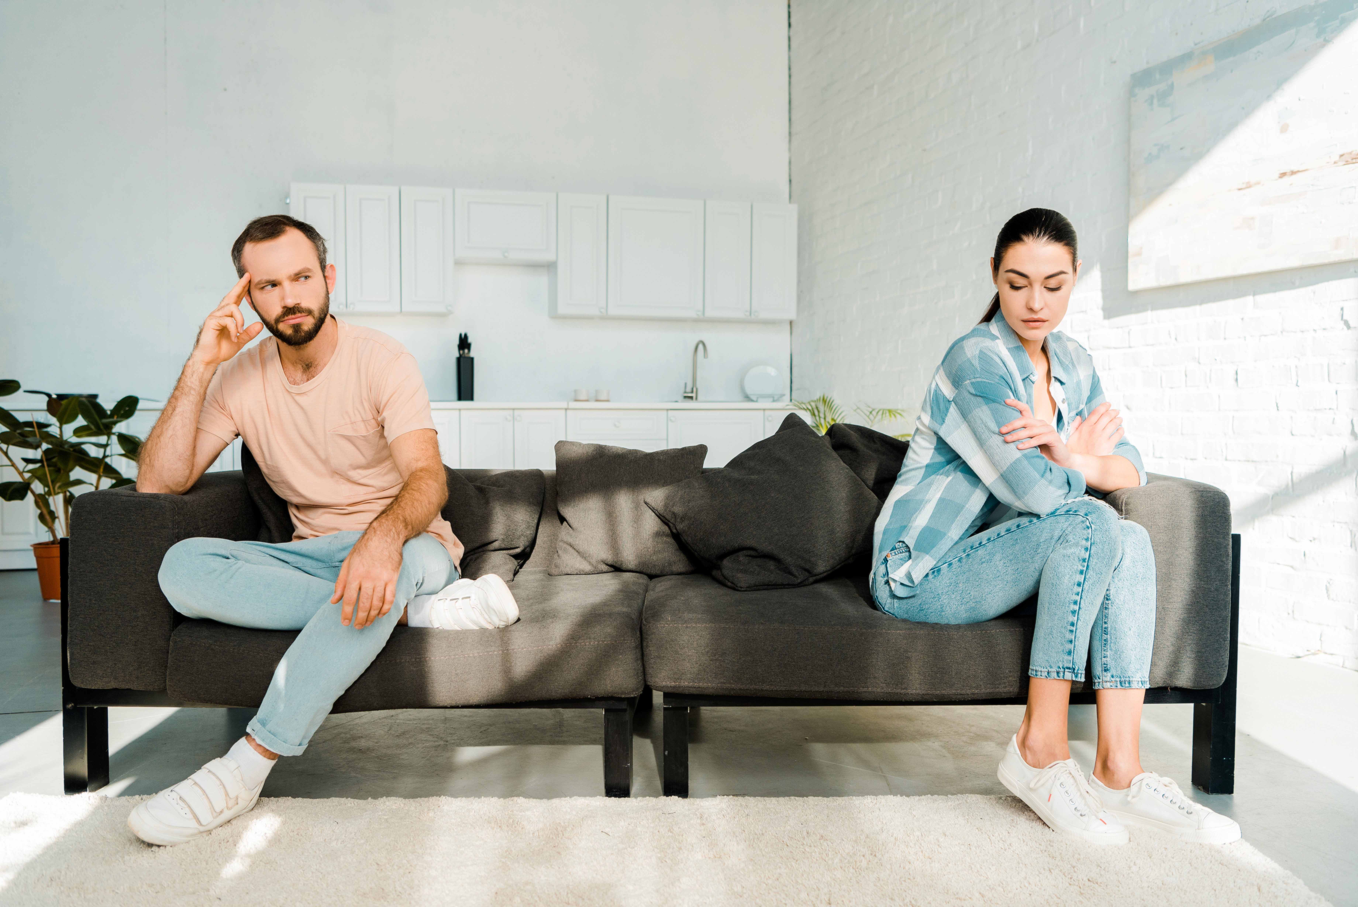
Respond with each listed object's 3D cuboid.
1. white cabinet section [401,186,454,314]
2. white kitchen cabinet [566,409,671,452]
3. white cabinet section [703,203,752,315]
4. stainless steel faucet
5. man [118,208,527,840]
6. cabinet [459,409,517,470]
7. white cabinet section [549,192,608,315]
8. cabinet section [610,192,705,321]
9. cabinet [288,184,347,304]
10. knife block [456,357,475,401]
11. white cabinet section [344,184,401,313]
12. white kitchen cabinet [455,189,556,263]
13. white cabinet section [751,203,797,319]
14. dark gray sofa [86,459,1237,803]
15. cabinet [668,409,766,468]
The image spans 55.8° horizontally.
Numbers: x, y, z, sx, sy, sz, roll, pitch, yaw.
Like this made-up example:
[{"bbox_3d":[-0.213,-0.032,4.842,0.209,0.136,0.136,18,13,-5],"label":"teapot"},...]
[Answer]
[{"bbox_3d":[-1.473,-1.160,7.447,0.301,0.709,0.300,-1,2,-17],"label":"white cabinet section"},{"bbox_3d":[-0.421,0.141,7.578,0.591,0.788,0.552,-1,2,-15],"label":"white kitchen cabinet"},{"bbox_3d":[0.258,-1.183,7.964,0.307,0.709,0.300,-1,2,-17],"label":"white cabinet section"},{"bbox_3d":[0.097,-0.490,7.789,0.125,0.385,0.210,-1,2,-27],"label":"stainless steel faucet"},{"bbox_3d":[-0.745,0.083,2.682,0.830,1.200,0.820,0,2,0],"label":"man"},{"bbox_3d":[-1.133,0.147,7.381,0.295,0.788,0.552,-1,2,-15],"label":"cabinet"},{"bbox_3d":[-0.609,-1.172,7.705,0.303,0.709,0.300,-1,2,-17],"label":"white cabinet section"},{"bbox_3d":[-0.176,-1.177,7.834,0.601,0.709,0.300,-1,2,-17],"label":"cabinet section"},{"bbox_3d":[-2.025,-1.144,7.220,0.295,0.697,0.305,-1,2,-15],"label":"cabinet"},{"bbox_3d":[-1.237,-0.412,7.399,0.085,0.255,0.125,-1,2,-15],"label":"knife block"},{"bbox_3d":[-1.760,-1.156,7.361,0.299,0.709,0.300,-1,2,-17],"label":"white cabinet section"},{"bbox_3d":[-1.028,-1.309,7.490,0.591,0.384,0.305,-1,2,-15],"label":"white kitchen cabinet"},{"bbox_3d":[0.547,-1.187,8.051,0.297,0.709,0.300,-1,2,-17],"label":"white cabinet section"},{"bbox_3d":[-0.060,0.362,3.031,2.360,0.625,0.940,0,2,0],"label":"dark gray sofa"},{"bbox_3d":[0.148,0.135,7.735,0.591,0.788,0.552,-1,2,-15],"label":"cabinet"}]

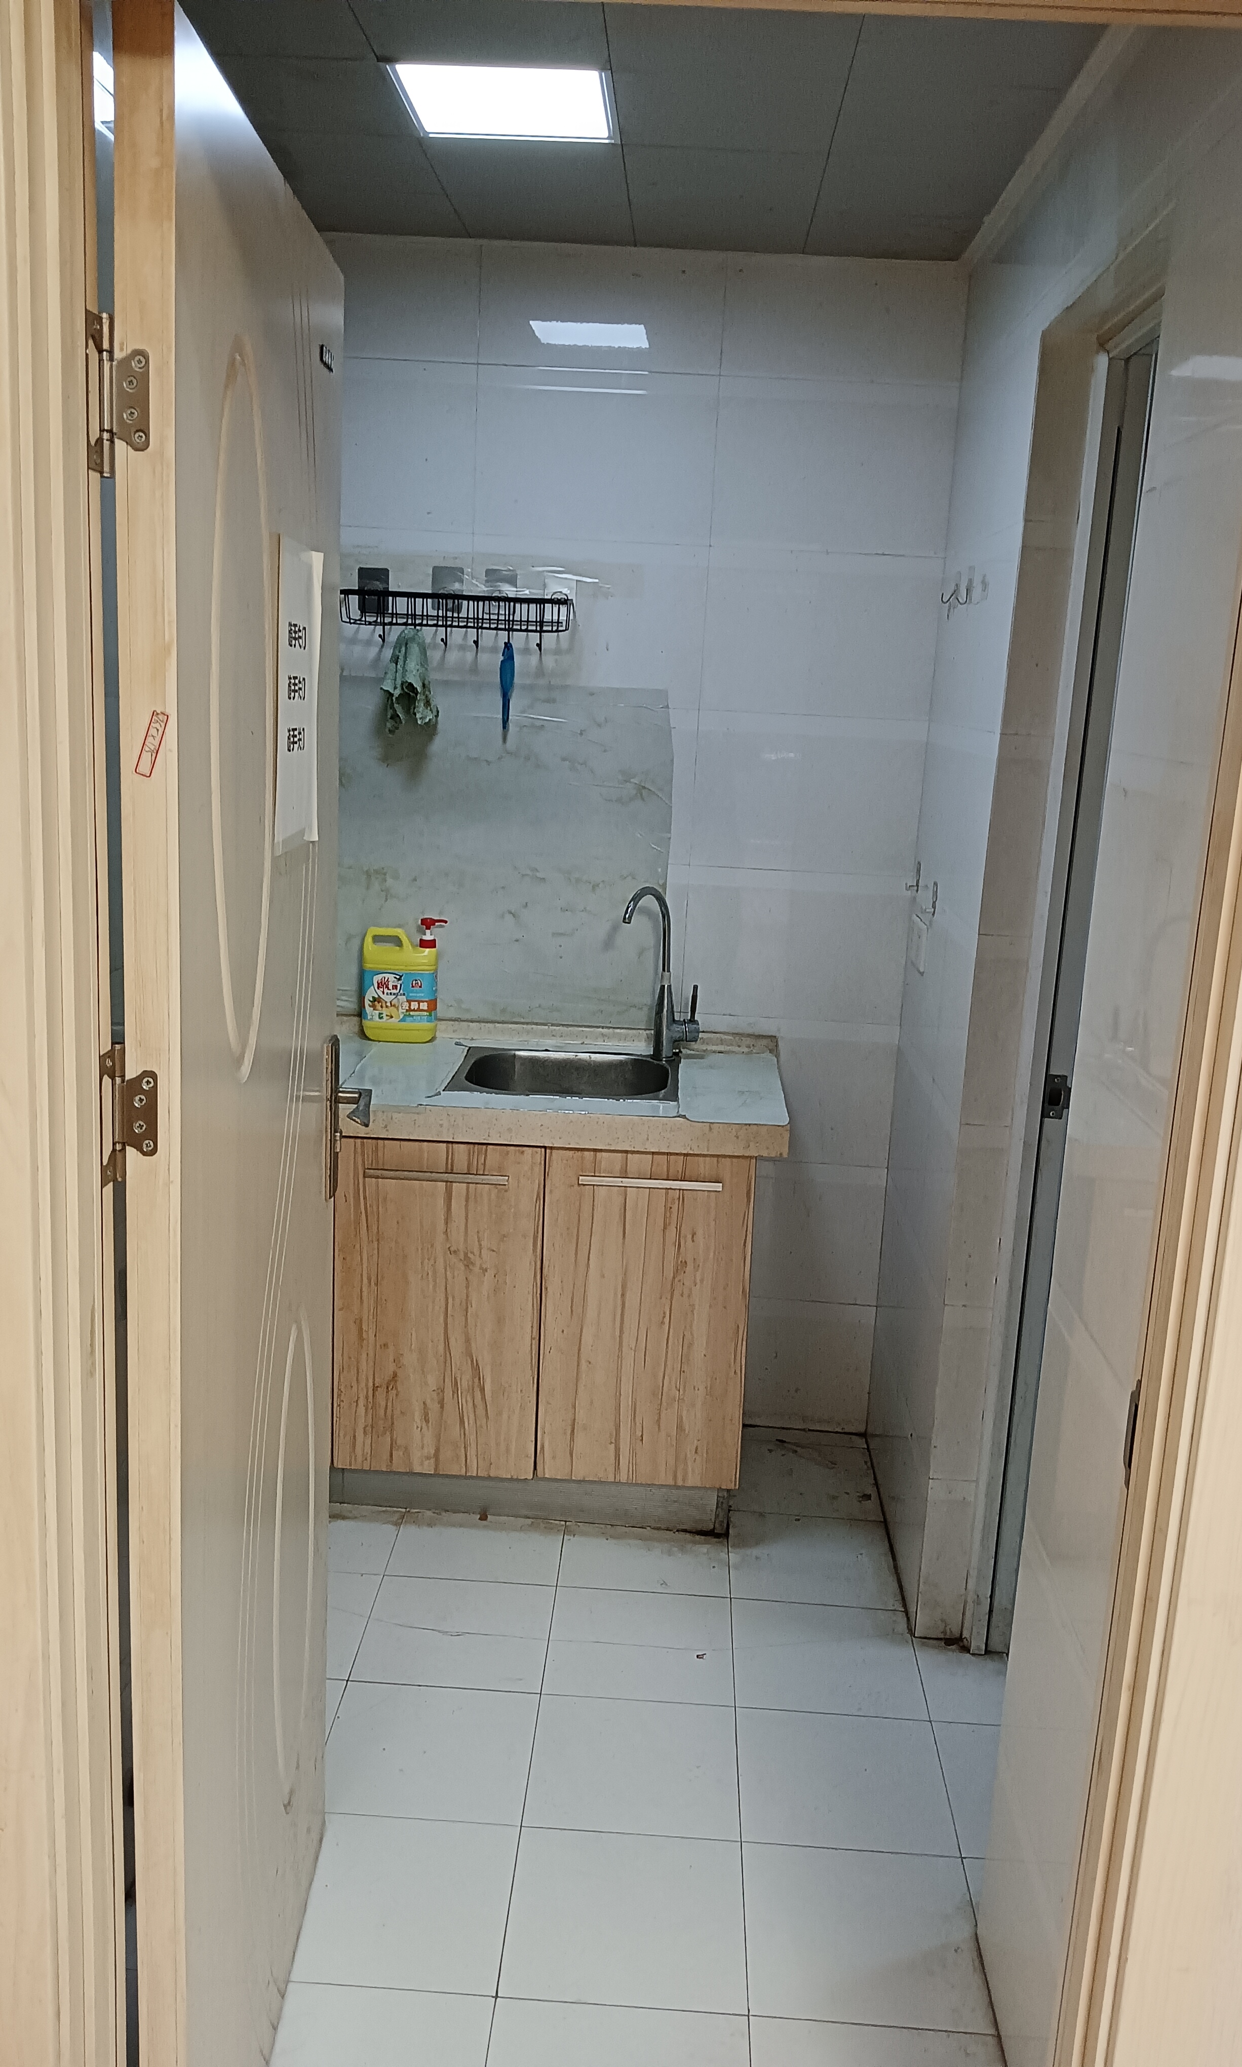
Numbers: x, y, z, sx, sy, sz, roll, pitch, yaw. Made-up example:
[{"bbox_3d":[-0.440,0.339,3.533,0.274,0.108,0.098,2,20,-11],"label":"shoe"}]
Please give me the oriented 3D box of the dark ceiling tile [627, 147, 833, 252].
[{"bbox_3d":[0.168,-1.378,2.672,0.305,0.010,0.550,3,12,2],"label":"dark ceiling tile"}]

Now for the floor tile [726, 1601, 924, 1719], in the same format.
[{"bbox_3d":[0.332,1.024,2.639,0.300,0.010,0.300,3,12,2],"label":"floor tile"}]

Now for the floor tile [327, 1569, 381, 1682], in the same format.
[{"bbox_3d":[-0.564,0.971,2.666,0.300,0.010,0.300,3,12,2],"label":"floor tile"}]

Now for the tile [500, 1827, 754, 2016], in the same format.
[{"bbox_3d":[0.008,1.131,2.062,0.300,0.010,0.300,3,12,2],"label":"tile"}]

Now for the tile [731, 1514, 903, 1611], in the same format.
[{"bbox_3d":[0.347,0.962,2.929,0.300,0.010,0.300,3,12,2],"label":"tile"}]

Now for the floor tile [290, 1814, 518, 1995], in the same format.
[{"bbox_3d":[-0.292,1.113,2.070,0.300,0.010,0.300,3,12,2],"label":"floor tile"}]

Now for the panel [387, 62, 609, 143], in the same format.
[{"bbox_3d":[-0.155,-1.309,2.264,0.299,0.015,0.305,3,12,2],"label":"panel"}]

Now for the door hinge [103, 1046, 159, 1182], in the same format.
[{"bbox_3d":[-0.362,0.062,1.188,0.035,0.101,0.032,3,12,2],"label":"door hinge"}]

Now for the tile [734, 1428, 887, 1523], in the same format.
[{"bbox_3d":[0.362,0.894,3.249,0.300,0.010,0.355,3,12,2],"label":"tile"}]

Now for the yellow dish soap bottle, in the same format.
[{"bbox_3d":[-0.434,-0.111,3.215,0.160,0.252,0.085,3,12,2],"label":"yellow dish soap bottle"}]

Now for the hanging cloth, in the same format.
[{"bbox_3d":[-0.403,-0.672,3.086,0.112,0.205,0.070,3,12,2],"label":"hanging cloth"}]

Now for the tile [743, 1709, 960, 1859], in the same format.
[{"bbox_3d":[0.320,1.086,2.343,0.300,0.010,0.300,3,12,2],"label":"tile"}]

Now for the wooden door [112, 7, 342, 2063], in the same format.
[{"bbox_3d":[-0.362,0.199,1.602,0.040,1.945,0.732,3,12,-1],"label":"wooden door"}]

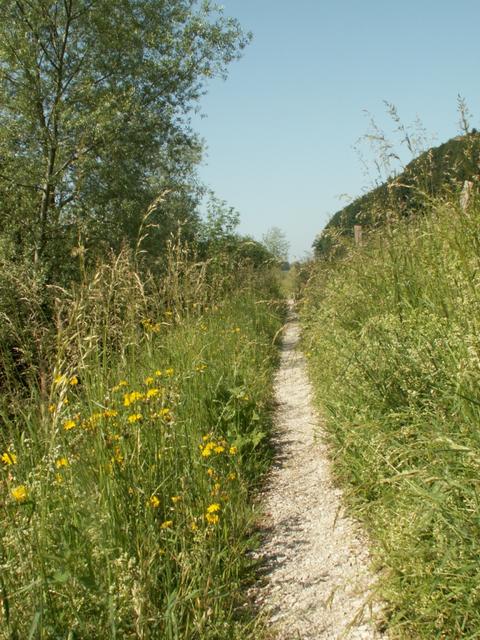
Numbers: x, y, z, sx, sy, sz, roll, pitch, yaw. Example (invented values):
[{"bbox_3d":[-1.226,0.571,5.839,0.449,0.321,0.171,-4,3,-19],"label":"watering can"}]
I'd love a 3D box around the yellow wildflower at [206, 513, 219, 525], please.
[{"bbox_3d":[-0.093,0.675,2.200,0.037,0.037,0.034,0,4,-1],"label":"yellow wildflower"}]

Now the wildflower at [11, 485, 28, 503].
[{"bbox_3d":[-0.681,0.536,2.000,0.052,0.052,0.039,-1,4,-10],"label":"wildflower"}]

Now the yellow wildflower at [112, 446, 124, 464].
[{"bbox_3d":[-0.469,0.523,2.500,0.043,0.066,0.034,0,4,-5],"label":"yellow wildflower"}]

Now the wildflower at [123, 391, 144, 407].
[{"bbox_3d":[-0.453,0.334,2.750,0.089,0.064,0.041,0,4,-5],"label":"wildflower"}]

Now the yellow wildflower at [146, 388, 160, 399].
[{"bbox_3d":[-0.374,0.318,2.800,0.056,0.039,0.041,0,4,-4],"label":"yellow wildflower"}]

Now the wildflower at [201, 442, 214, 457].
[{"bbox_3d":[-0.128,0.510,2.550,0.051,0.051,0.038,0,4,-1],"label":"wildflower"}]

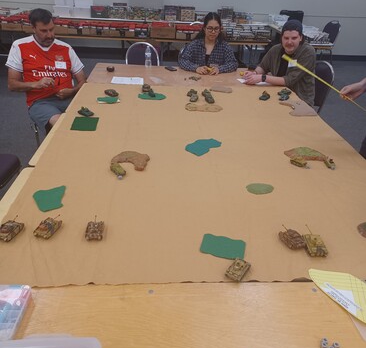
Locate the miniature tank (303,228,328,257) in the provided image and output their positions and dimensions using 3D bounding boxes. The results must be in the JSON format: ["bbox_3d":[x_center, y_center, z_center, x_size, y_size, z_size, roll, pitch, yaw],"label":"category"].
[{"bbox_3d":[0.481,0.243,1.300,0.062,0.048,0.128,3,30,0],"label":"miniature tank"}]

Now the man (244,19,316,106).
[{"bbox_3d":[0.888,-0.775,3.365,0.680,1.270,0.600,-19,36,-33],"label":"man"}]

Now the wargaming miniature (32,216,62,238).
[{"bbox_3d":[-0.524,0.202,1.369,0.059,0.044,0.100,15,32,20],"label":"wargaming miniature"}]

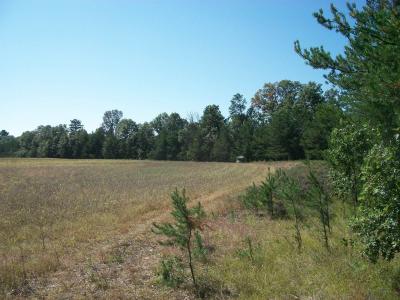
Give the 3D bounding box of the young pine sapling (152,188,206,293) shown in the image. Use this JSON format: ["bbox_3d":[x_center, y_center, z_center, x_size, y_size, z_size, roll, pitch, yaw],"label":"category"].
[{"bbox_3d":[-0.244,1.075,4.400,0.620,1.220,0.580,0,-1,0],"label":"young pine sapling"}]

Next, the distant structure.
[{"bbox_3d":[8.700,1.950,79.000,1.700,1.700,1.800,0,-1,0],"label":"distant structure"}]

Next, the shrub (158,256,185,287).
[{"bbox_3d":[-0.347,1.475,4.500,0.310,0.350,0.300,0,-1,0],"label":"shrub"}]

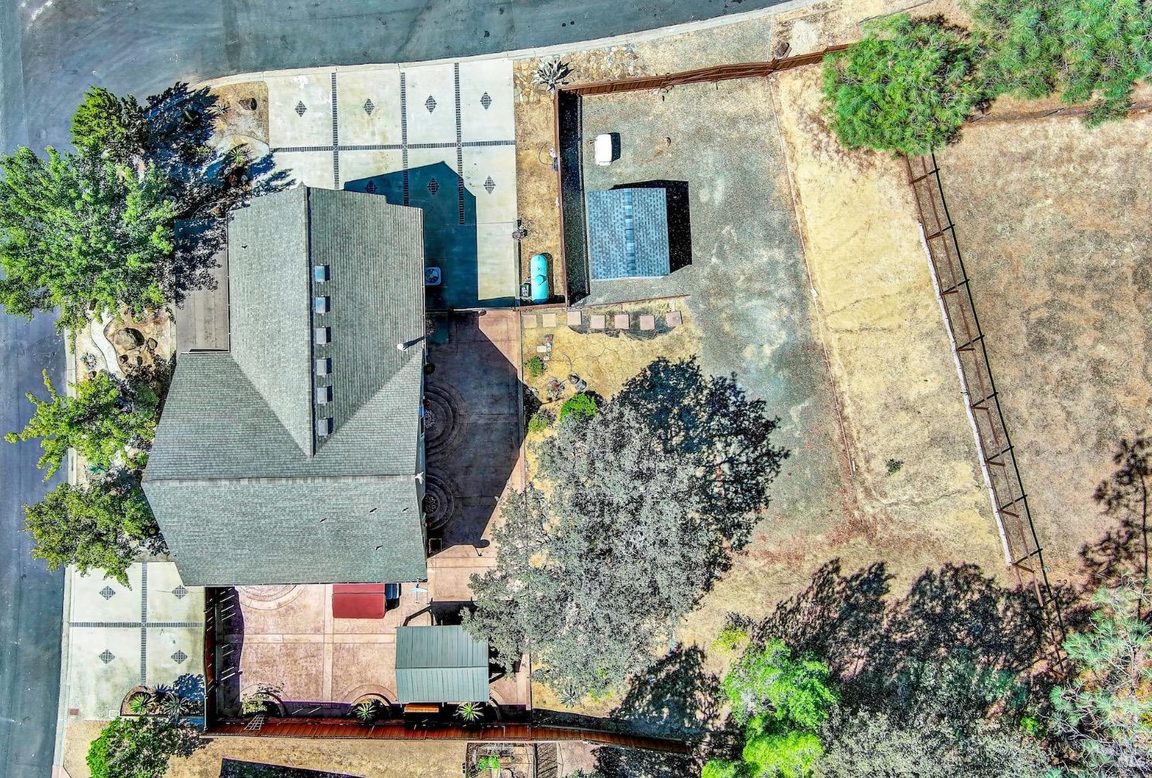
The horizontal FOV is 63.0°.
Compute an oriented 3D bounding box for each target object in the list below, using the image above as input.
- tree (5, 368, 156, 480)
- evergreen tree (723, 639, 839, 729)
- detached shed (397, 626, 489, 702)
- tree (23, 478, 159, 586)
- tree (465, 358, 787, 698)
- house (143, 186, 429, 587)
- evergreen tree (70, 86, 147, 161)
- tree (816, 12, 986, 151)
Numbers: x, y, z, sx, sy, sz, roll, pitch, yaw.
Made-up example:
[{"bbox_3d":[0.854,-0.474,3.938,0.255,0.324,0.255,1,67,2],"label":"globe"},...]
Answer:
[{"bbox_3d":[-20.439,1.427,39.048,5.600,4.200,4.400,0,91,-4],"label":"tree"},{"bbox_3d":[8.602,12.406,40.558,4.200,5.800,3.500,0,91,-4],"label":"evergreen tree"},{"bbox_3d":[-5.738,11.896,41.128,3.950,2.550,3.350,-1,91,-4],"label":"detached shed"},{"bbox_3d":[-20.021,5.890,39.107,5.200,4.300,4.600,0,91,-4],"label":"tree"},{"bbox_3d":[1.299,5.983,38.709,11.400,8.200,12.000,0,91,-4],"label":"tree"},{"bbox_3d":[-11.287,0.304,38.389,9.998,6.806,15.674,-1,91,-4],"label":"house"},{"bbox_3d":[-19.104,-10.853,38.878,2.900,4.300,2.900,0,91,-4],"label":"evergreen tree"},{"bbox_3d":[13.610,-12.699,40.129,6.300,6.500,5.600,0,91,-4],"label":"tree"}]

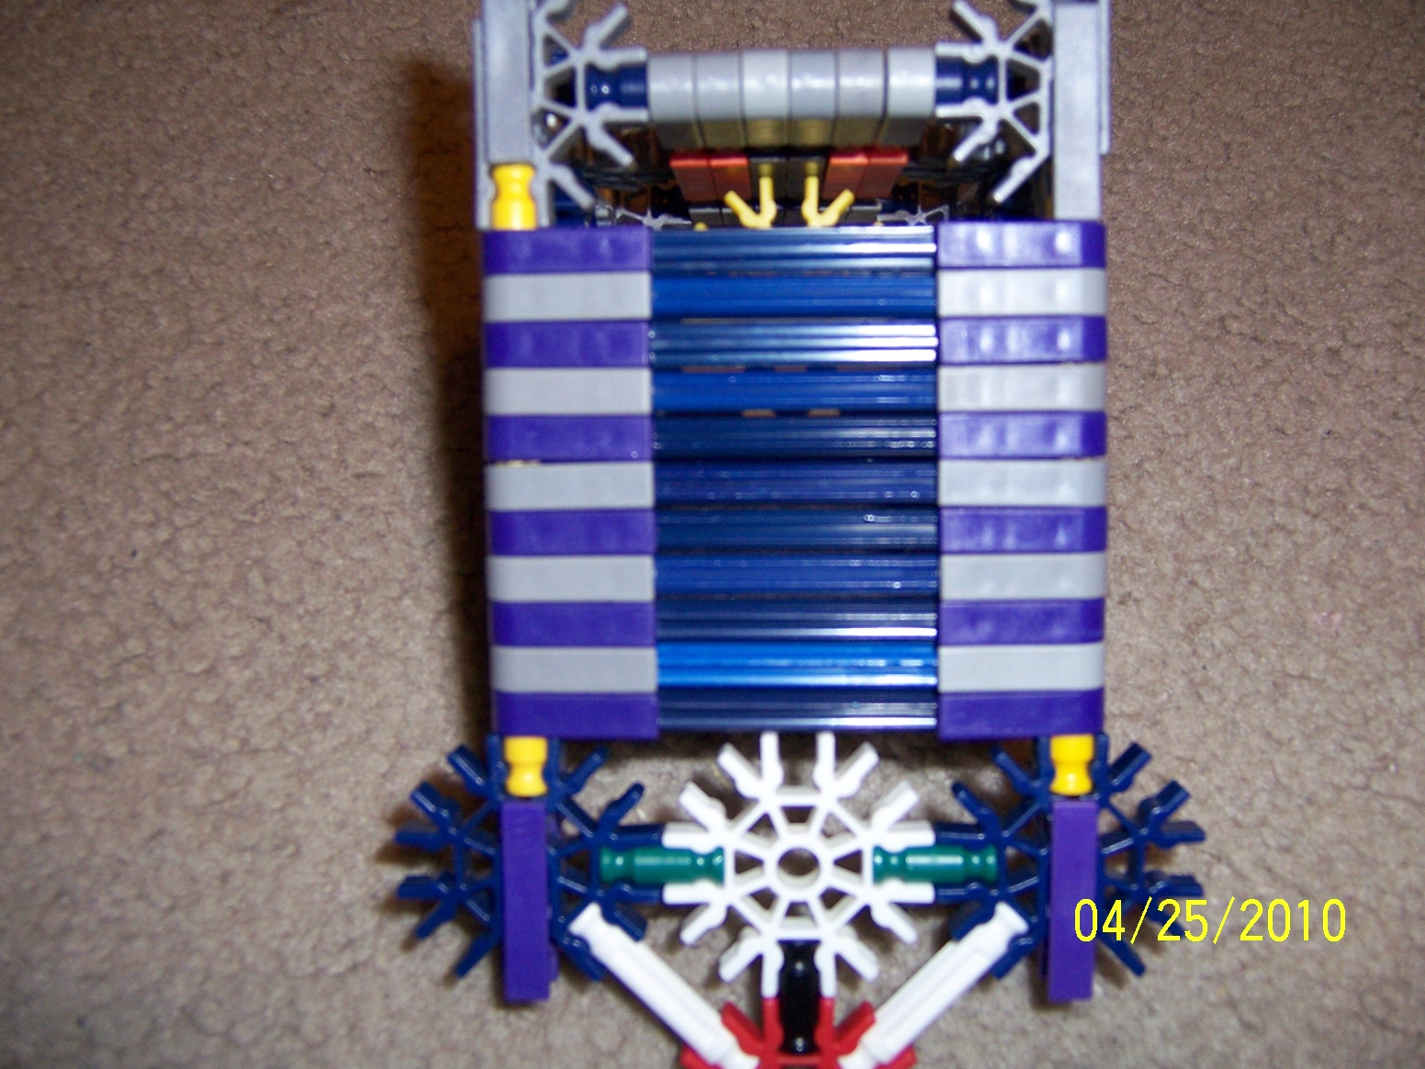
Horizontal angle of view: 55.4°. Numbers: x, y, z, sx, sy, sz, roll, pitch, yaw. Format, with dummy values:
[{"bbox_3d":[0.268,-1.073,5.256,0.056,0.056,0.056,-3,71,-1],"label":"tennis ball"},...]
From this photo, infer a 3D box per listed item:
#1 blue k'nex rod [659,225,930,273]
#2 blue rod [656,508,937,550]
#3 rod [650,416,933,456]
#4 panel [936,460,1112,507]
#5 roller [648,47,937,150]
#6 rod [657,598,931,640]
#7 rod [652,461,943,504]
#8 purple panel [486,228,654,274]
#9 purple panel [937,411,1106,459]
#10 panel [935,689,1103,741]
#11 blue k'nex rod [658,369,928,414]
[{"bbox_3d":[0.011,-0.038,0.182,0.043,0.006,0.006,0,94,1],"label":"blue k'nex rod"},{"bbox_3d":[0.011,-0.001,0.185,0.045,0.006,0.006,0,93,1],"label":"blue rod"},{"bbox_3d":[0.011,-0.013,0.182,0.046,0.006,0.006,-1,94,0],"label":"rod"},{"bbox_3d":[0.041,-0.007,0.183,0.022,0.009,0.006,-1,94,0],"label":"panel"},{"bbox_3d":[0.011,-0.060,0.186,0.037,0.023,0.009,-1,94,0],"label":"roller"},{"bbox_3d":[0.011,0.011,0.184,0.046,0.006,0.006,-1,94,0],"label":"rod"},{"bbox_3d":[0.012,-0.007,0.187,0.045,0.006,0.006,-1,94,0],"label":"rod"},{"bbox_3d":[-0.019,-0.038,0.185,0.022,0.012,0.006,-1,94,0],"label":"purple panel"},{"bbox_3d":[0.041,-0.014,0.187,0.022,0.015,0.006,0,94,1],"label":"purple panel"},{"bbox_3d":[0.041,0.024,0.189,0.022,0.012,0.006,-1,94,0],"label":"panel"},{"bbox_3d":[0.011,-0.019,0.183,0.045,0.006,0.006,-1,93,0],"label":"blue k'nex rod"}]

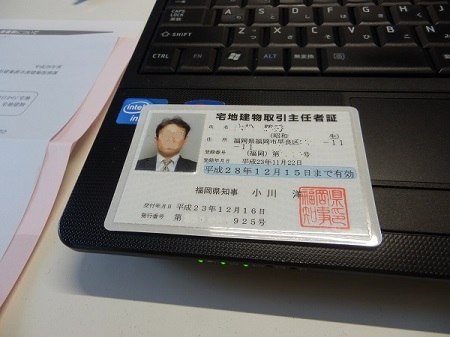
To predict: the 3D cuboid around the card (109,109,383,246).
[{"bbox_3d":[0.006,-0.002,0.120,0.093,0.001,0.060,2,57,7],"label":"card"}]

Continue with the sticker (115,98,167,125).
[{"bbox_3d":[-0.036,-0.025,0.137,0.021,0.001,0.016,3,56,8],"label":"sticker"}]

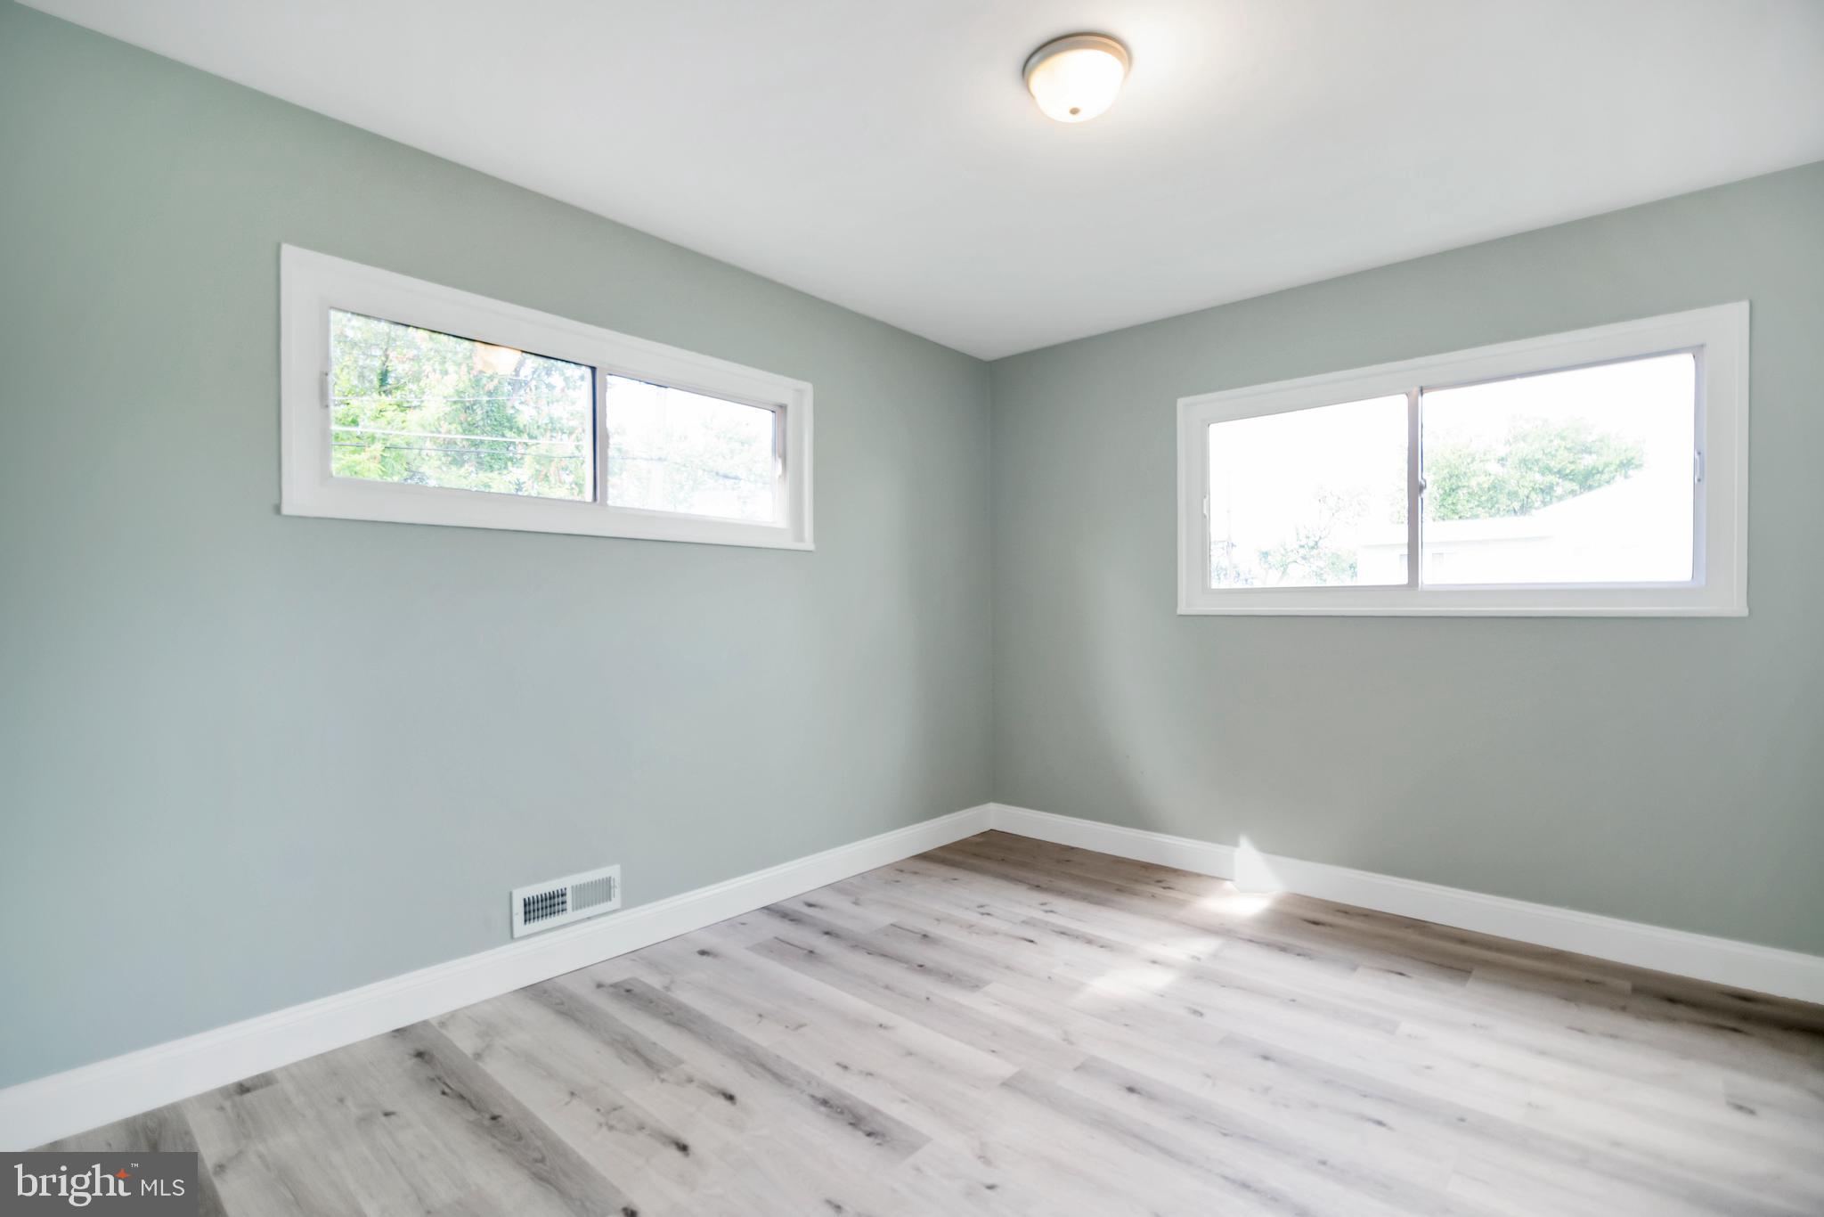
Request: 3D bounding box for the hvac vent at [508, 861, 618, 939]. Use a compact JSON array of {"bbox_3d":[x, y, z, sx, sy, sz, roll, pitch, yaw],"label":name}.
[{"bbox_3d":[-1.101,0.933,2.602,0.025,0.147,0.346,0,0,43],"label":"hvac vent"}]

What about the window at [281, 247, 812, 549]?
[{"bbox_3d":[-1.020,-0.582,2.713,0.090,0.684,1.753,0,0,43],"label":"window"}]

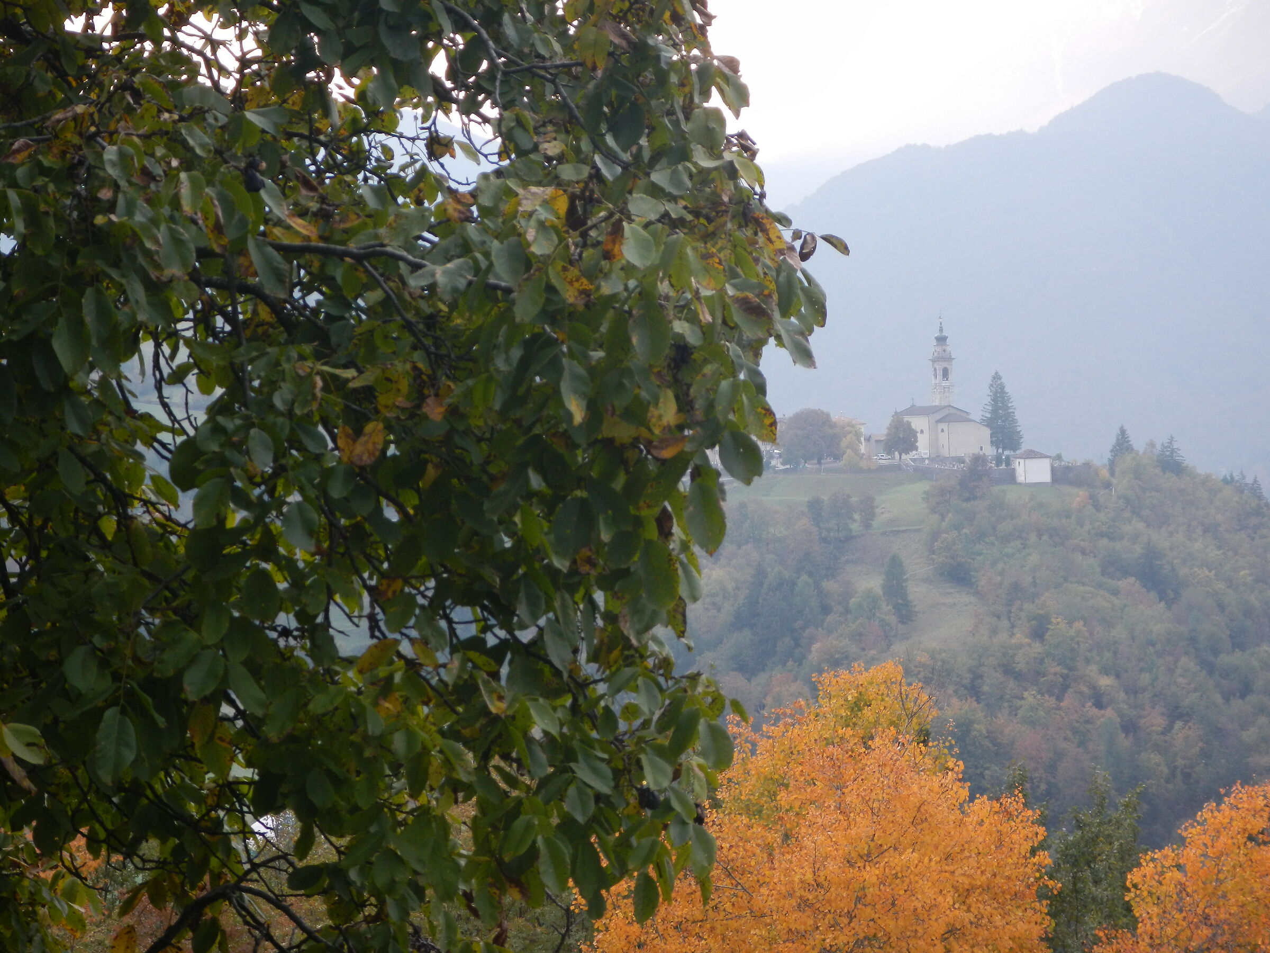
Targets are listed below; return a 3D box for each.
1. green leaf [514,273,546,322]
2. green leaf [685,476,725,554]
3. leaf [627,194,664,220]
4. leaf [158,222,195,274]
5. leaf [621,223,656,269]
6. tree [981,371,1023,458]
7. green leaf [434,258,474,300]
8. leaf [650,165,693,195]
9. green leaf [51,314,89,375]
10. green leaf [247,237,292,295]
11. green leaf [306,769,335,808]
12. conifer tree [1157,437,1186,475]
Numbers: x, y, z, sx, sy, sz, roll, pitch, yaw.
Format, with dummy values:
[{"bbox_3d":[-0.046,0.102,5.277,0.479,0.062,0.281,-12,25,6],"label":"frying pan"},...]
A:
[{"bbox_3d":[-0.196,-0.332,6.200,0.048,0.095,0.018,23,-15,0],"label":"green leaf"},{"bbox_3d":[0.134,0.073,6.400,0.072,0.153,0.030,-7,0,-1],"label":"green leaf"},{"bbox_3d":[0.020,-0.492,6.100,0.069,0.048,0.025,12,-30,0],"label":"leaf"},{"bbox_3d":[-0.824,-0.409,6.000,0.062,0.096,0.025,-18,-15,0],"label":"leaf"},{"bbox_3d":[0.007,-0.434,6.300,0.065,0.098,0.022,-22,-15,0],"label":"leaf"},{"bbox_3d":[93.465,-15.788,850.000,10.300,22.000,10.300,0,0,0],"label":"tree"},{"bbox_3d":[-0.336,-0.367,6.200,0.063,0.093,0.030,28,-25,0],"label":"green leaf"},{"bbox_3d":[0.067,-0.551,6.200,0.068,0.030,0.076,22,45,0],"label":"leaf"},{"bbox_3d":[-1.048,-0.247,6.200,0.065,0.118,0.018,-11,-15,0],"label":"green leaf"},{"bbox_3d":[-0.679,-0.390,6.200,0.062,0.137,0.022,-33,-15,0],"label":"green leaf"},{"bbox_3d":[-0.612,0.606,6.500,0.056,0.082,0.022,-18,-15,0],"label":"green leaf"},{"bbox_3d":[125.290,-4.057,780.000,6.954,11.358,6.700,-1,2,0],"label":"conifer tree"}]

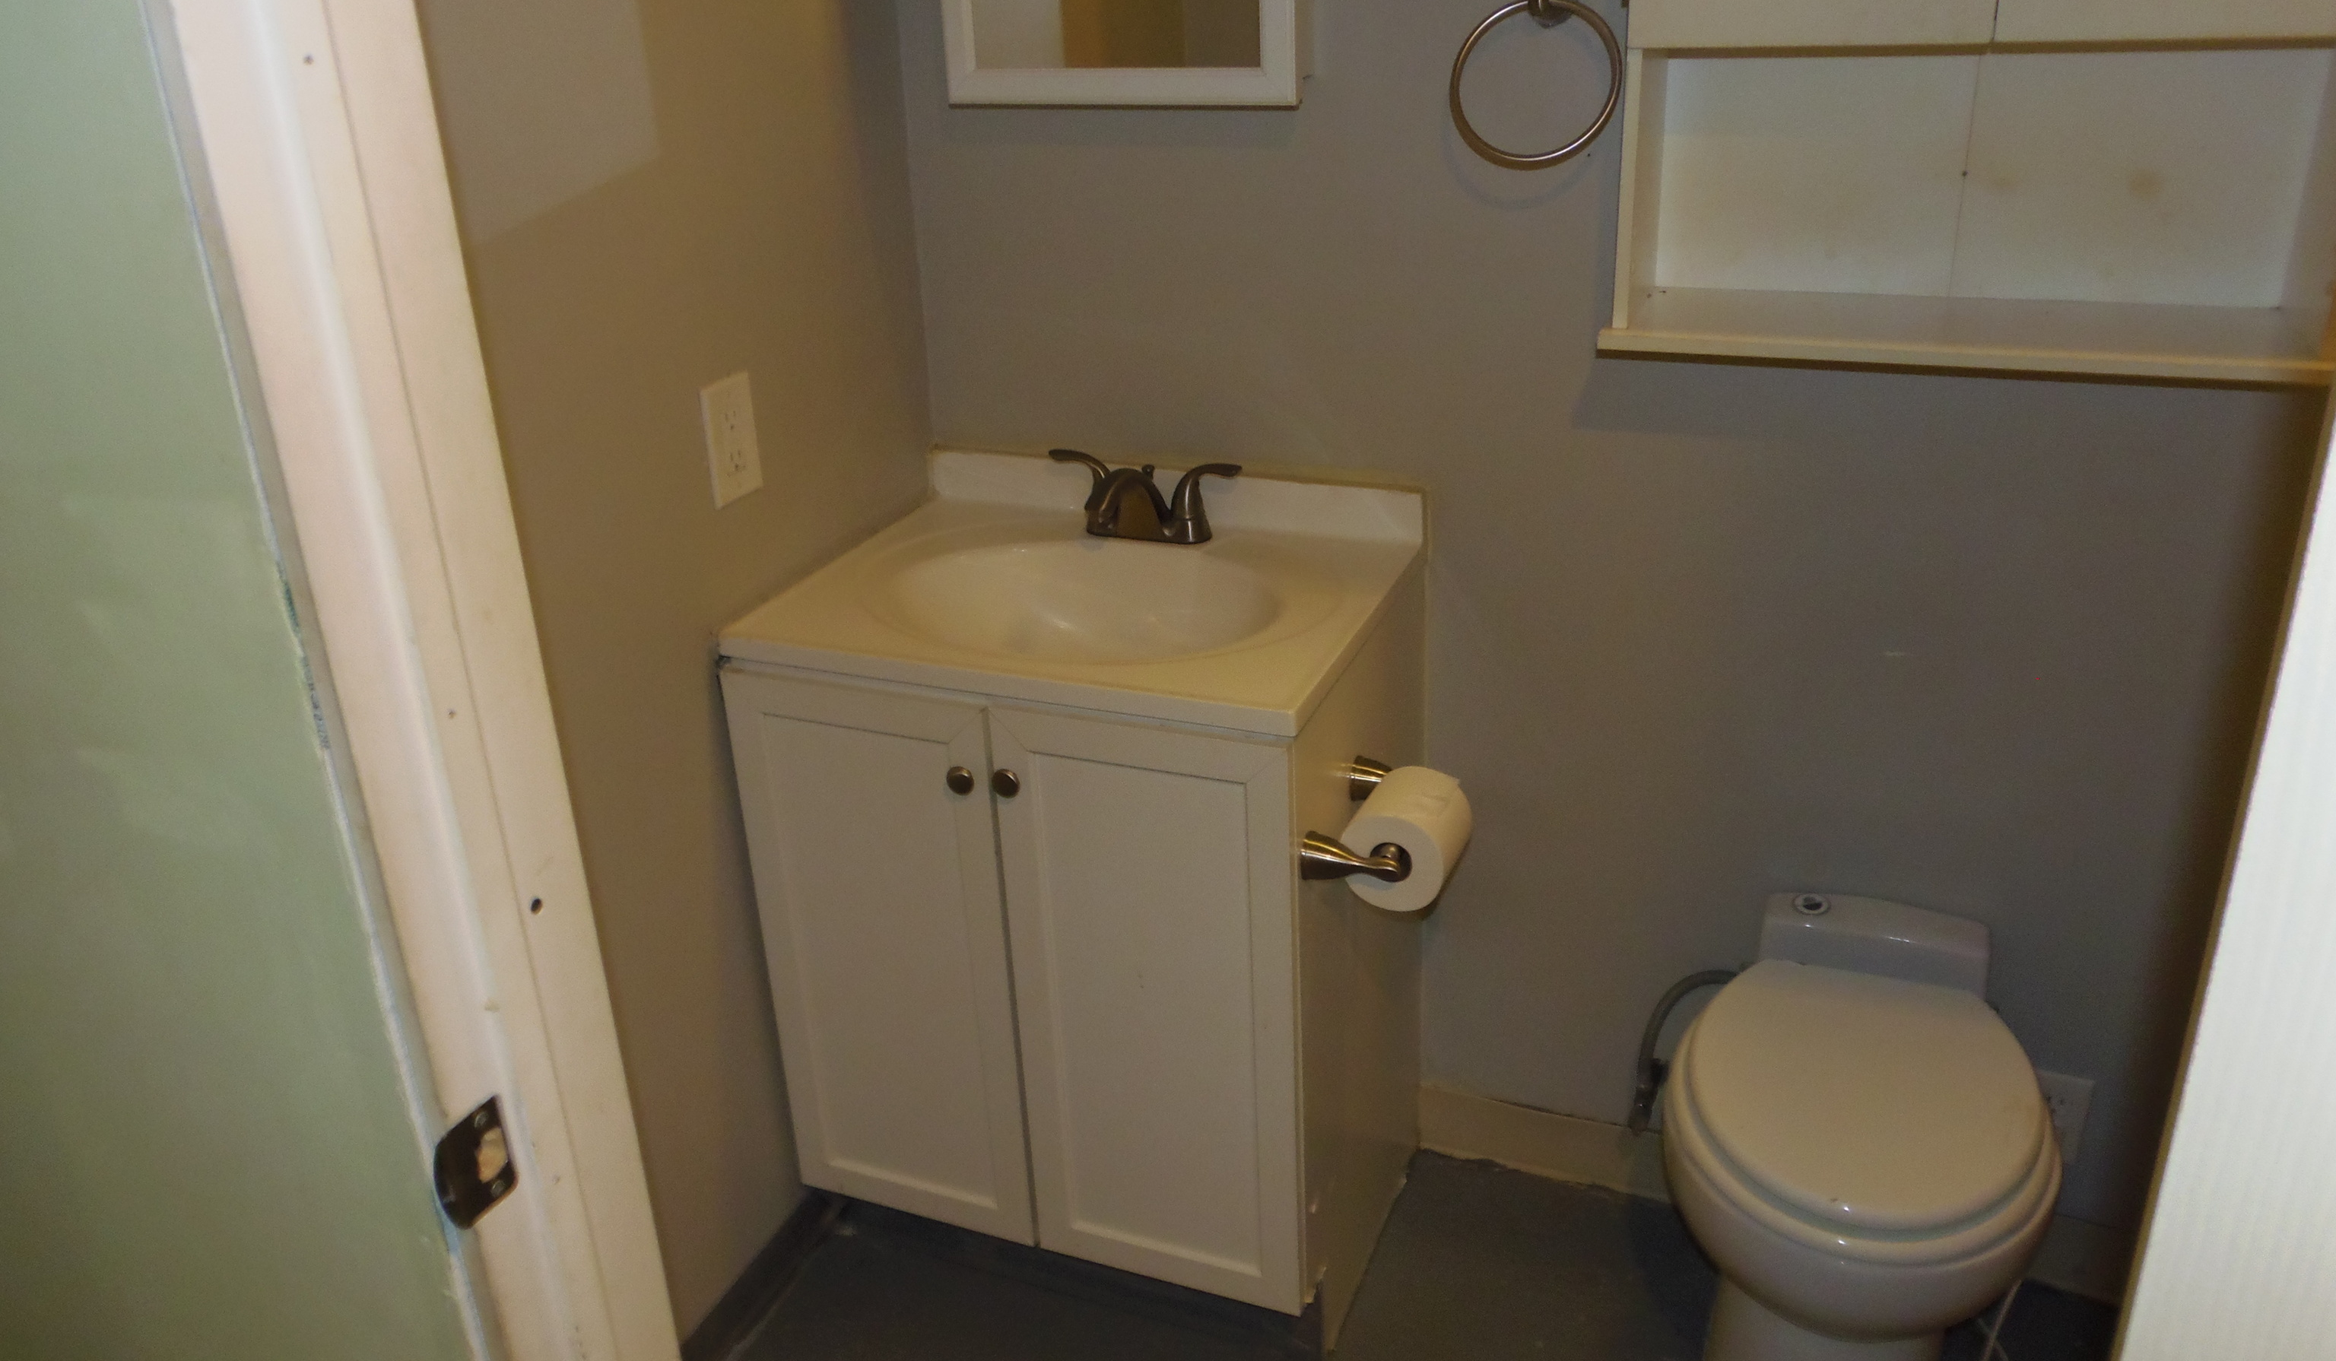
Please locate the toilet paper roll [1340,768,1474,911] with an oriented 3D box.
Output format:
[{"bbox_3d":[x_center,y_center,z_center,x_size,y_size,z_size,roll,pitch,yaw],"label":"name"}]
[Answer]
[{"bbox_3d":[0.231,0.152,1.560,0.100,0.101,0.108,7,26,21],"label":"toilet paper roll"}]

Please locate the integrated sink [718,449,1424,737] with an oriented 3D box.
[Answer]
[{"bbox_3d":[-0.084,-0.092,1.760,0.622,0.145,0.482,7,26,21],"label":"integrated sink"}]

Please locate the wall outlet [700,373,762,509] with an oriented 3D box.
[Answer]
[{"bbox_3d":[-0.442,-0.242,1.648,0.007,0.119,0.074,7,26,21],"label":"wall outlet"}]

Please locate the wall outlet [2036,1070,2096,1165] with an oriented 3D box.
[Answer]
[{"bbox_3d":[0.997,0.497,1.833,0.072,0.115,0.007,7,26,21],"label":"wall outlet"}]

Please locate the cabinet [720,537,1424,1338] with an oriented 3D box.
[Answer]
[{"bbox_3d":[-0.065,0.306,1.929,0.620,0.837,0.495,7,26,21],"label":"cabinet"}]

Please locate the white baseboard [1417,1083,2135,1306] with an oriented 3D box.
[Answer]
[{"bbox_3d":[0.731,0.629,2.010,0.852,0.108,0.014,7,26,21],"label":"white baseboard"}]

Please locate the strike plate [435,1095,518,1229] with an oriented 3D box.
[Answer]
[{"bbox_3d":[-0.338,0.240,0.794,0.008,0.057,0.044,7,26,21],"label":"strike plate"}]

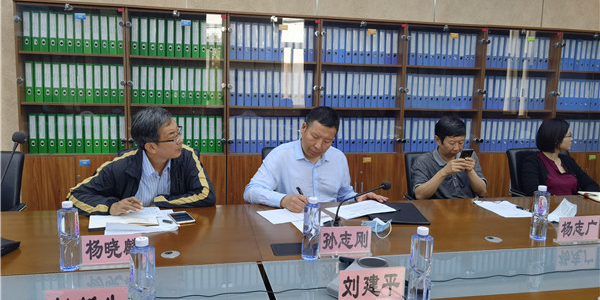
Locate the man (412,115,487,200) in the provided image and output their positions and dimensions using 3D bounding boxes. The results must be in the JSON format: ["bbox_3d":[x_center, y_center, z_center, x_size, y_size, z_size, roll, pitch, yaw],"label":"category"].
[{"bbox_3d":[0.985,0.406,3.004,0.520,1.233,0.720,0,7,-7],"label":"man"}]

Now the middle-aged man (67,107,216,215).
[{"bbox_3d":[-0.813,0.406,2.404,0.730,1.270,0.680,-1,7,-18],"label":"middle-aged man"}]

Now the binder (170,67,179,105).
[{"bbox_3d":[-1.076,-0.554,4.072,0.056,0.315,0.285,0,7,-12],"label":"binder"}]

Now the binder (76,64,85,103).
[{"bbox_3d":[-1.813,-0.559,3.956,0.059,0.317,0.280,0,7,-11],"label":"binder"}]

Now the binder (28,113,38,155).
[{"bbox_3d":[-2.170,-0.147,3.895,0.056,0.315,0.285,0,7,-12],"label":"binder"}]

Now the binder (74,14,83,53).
[{"bbox_3d":[-1.802,-0.948,3.887,0.060,0.318,0.285,0,7,-12],"label":"binder"}]

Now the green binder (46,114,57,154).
[{"bbox_3d":[-2.052,-0.146,3.958,0.059,0.317,0.280,0,7,-11],"label":"green binder"}]

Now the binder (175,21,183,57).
[{"bbox_3d":[-1.035,-0.948,4.030,0.064,0.318,0.285,0,7,-12],"label":"binder"}]

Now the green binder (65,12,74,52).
[{"bbox_3d":[-1.856,-0.943,3.859,0.056,0.315,0.285,0,7,-12],"label":"green binder"}]

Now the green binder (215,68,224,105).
[{"bbox_3d":[-0.714,-0.556,4.148,0.056,0.315,0.285,0,7,-12],"label":"green binder"}]

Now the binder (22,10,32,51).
[{"bbox_3d":[-2.187,-0.953,3.834,0.059,0.317,0.280,0,7,-11],"label":"binder"}]

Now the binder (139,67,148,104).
[{"bbox_3d":[-1.326,-0.553,4.020,0.056,0.315,0.285,0,7,-12],"label":"binder"}]

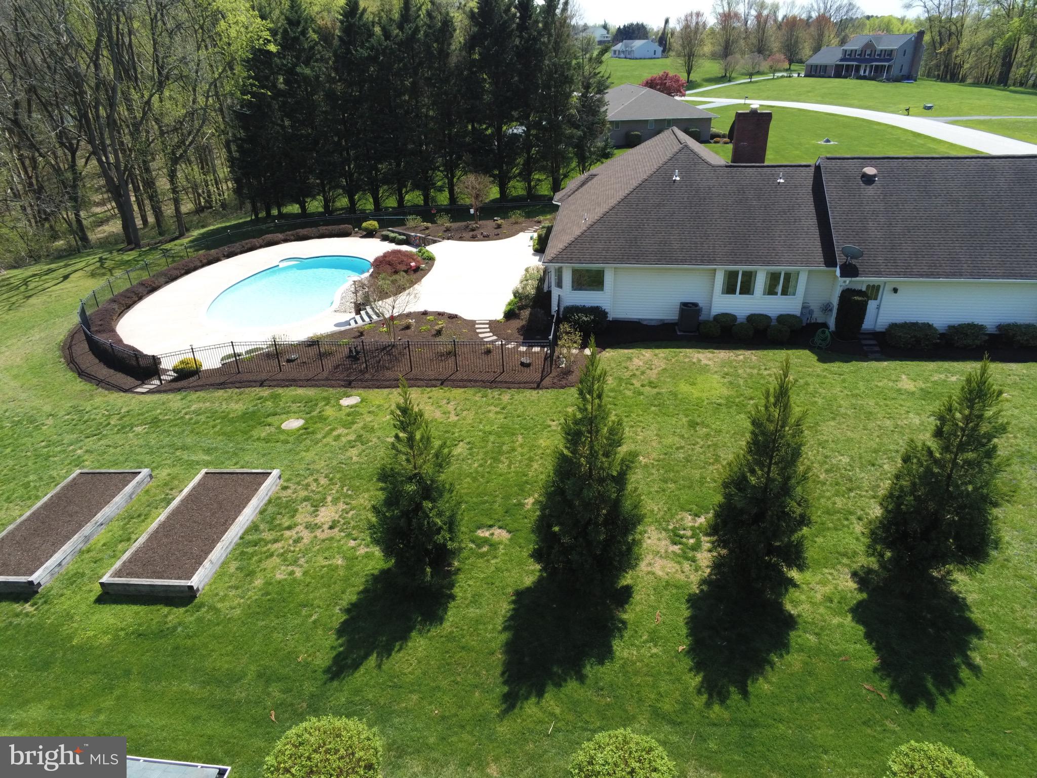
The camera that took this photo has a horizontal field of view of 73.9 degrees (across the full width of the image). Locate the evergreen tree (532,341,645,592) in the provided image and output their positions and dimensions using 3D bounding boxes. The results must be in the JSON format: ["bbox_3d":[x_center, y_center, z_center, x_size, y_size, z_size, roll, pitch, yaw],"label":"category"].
[{"bbox_3d":[1.603,1.593,15.453,2.700,5.814,2.700,-2,28,0],"label":"evergreen tree"}]

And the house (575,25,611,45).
[{"bbox_3d":[32.235,-152.591,298.000,13.000,8.000,9.500,13,32,26],"label":"house"}]

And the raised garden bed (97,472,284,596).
[{"bbox_3d":[-8.590,3.693,18.650,2.434,0.348,4.893,0,27,7],"label":"raised garden bed"}]

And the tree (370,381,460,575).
[{"bbox_3d":[-2.412,2.034,16.028,2.200,4.961,2.200,-2,28,0],"label":"tree"}]

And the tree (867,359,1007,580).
[{"bbox_3d":[9.285,1.732,14.809,2.650,5.269,2.650,-2,28,0],"label":"tree"}]

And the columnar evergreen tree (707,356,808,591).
[{"bbox_3d":[5.462,1.740,15.163,2.400,5.369,2.400,-2,28,0],"label":"columnar evergreen tree"}]

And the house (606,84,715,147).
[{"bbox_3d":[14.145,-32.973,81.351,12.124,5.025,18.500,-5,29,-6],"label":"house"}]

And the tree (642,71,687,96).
[{"bbox_3d":[21.884,-45.455,104.311,7.070,4.950,7.070,-2,28,0],"label":"tree"}]

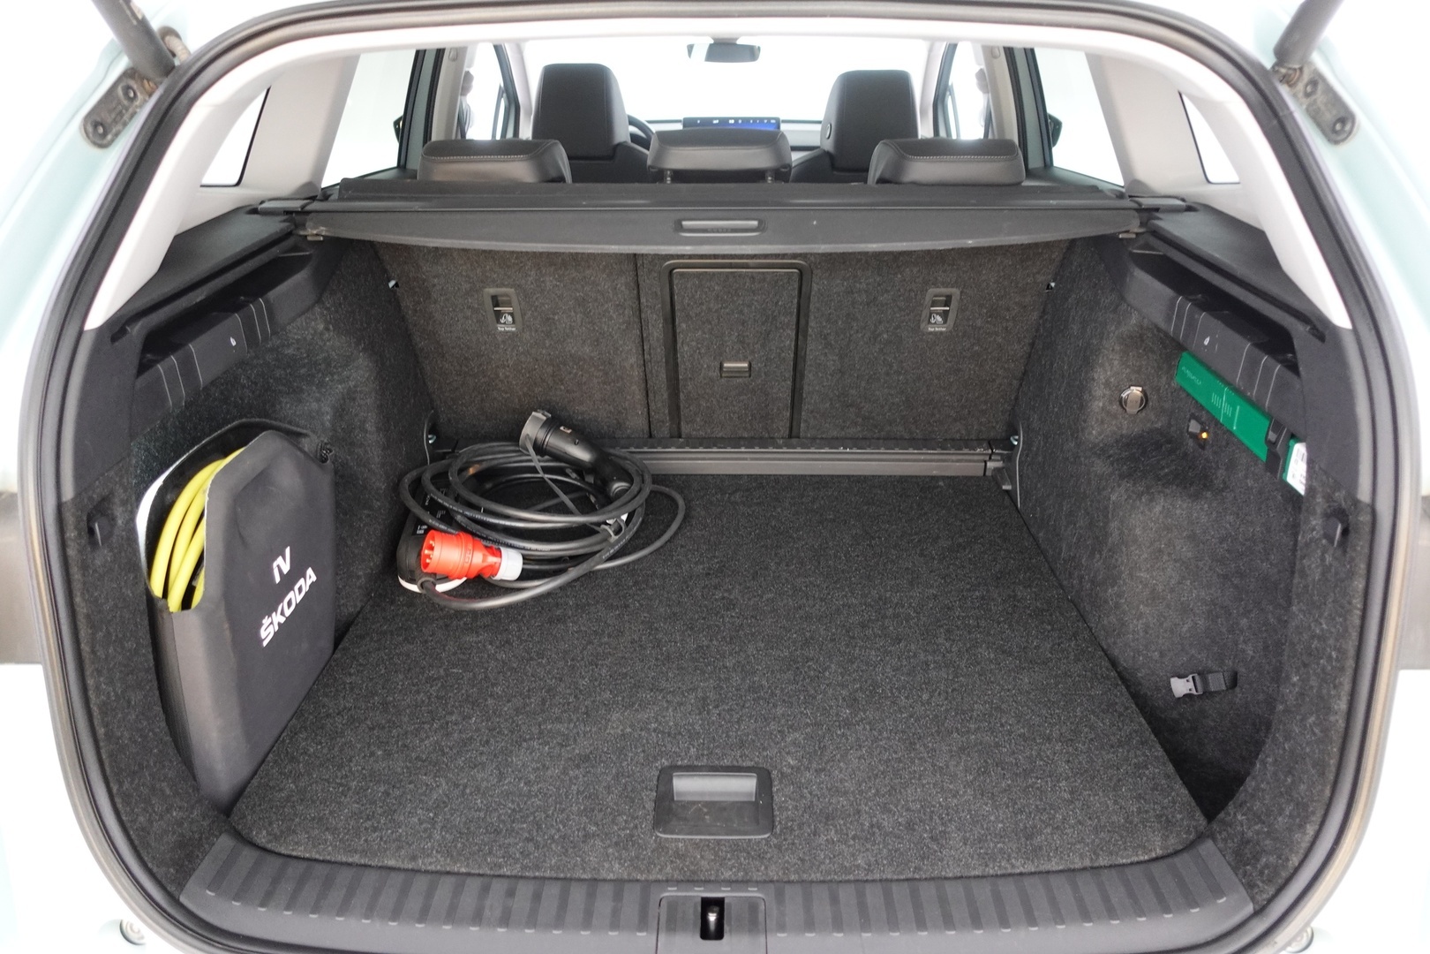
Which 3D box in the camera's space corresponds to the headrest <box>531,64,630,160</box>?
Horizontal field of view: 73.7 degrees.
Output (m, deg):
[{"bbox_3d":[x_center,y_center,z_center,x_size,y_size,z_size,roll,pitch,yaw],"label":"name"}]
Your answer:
[{"bbox_3d":[-0.322,-0.895,2.339,0.243,0.228,0.135,0,34,1],"label":"headrest"}]

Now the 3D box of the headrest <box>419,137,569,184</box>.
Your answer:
[{"bbox_3d":[-0.348,-0.471,1.528,0.243,0.130,0.130,0,26,1],"label":"headrest"}]

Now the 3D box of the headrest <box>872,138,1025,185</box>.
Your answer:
[{"bbox_3d":[0.365,-0.466,1.517,0.243,0.130,0.130,0,26,1],"label":"headrest"}]

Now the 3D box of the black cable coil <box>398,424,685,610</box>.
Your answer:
[{"bbox_3d":[-0.276,0.032,1.530,0.450,0.165,0.405,0,26,1],"label":"black cable coil"}]

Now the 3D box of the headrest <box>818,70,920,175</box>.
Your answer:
[{"bbox_3d":[0.378,-0.864,2.340,0.243,0.228,0.135,0,34,1],"label":"headrest"}]

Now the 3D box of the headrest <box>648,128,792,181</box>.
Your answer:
[{"bbox_3d":[0.007,-0.491,1.512,0.232,0.120,0.130,0,26,1],"label":"headrest"}]

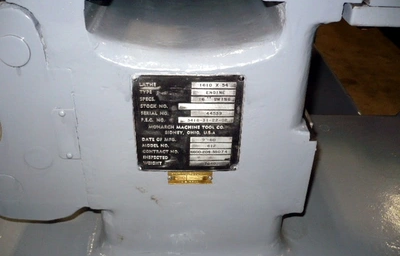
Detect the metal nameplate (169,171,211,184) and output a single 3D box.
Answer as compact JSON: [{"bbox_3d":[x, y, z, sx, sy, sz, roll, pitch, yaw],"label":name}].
[{"bbox_3d":[-0.012,0.062,0.506,0.055,0.019,0.002,0,26,-1],"label":"metal nameplate"}]

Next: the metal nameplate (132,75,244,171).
[{"bbox_3d":[-0.014,-0.003,0.475,0.125,0.125,0.002,0,26,-1],"label":"metal nameplate"}]

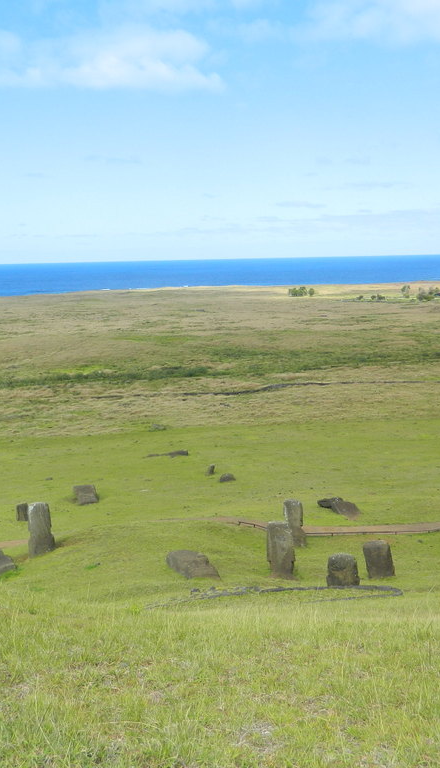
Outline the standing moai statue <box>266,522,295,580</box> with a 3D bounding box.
[{"bbox_3d":[5.097,13.926,62.000,2.200,4.450,1.800,-3,10,2],"label":"standing moai statue"}]

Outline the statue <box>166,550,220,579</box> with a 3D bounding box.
[{"bbox_3d":[-2.294,15.451,63.300,2.500,1.250,3.900,-10,16,-41],"label":"statue"}]

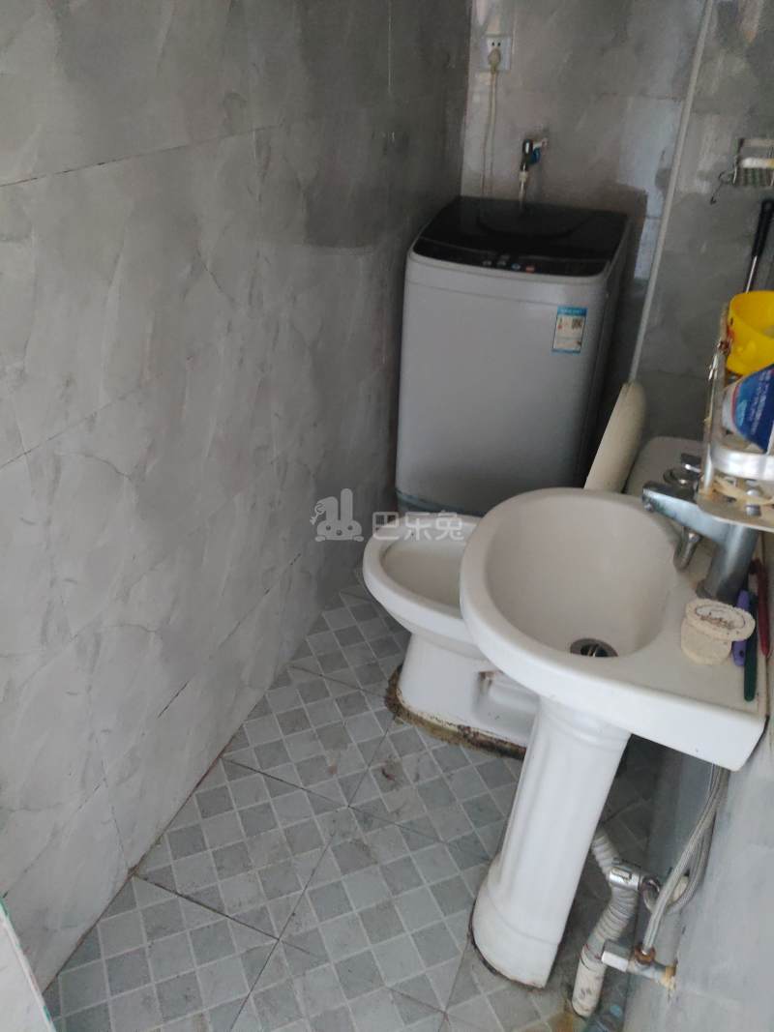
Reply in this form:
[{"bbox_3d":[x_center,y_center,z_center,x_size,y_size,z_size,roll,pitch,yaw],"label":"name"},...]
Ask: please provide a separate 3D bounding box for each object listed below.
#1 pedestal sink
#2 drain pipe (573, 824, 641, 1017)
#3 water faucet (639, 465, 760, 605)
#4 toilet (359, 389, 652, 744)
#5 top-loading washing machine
[{"bbox_3d":[0.269,0.396,1.181,0.357,0.790,0.376,14,35,18],"label":"pedestal sink"},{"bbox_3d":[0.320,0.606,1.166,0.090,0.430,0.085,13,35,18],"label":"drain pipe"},{"bbox_3d":[0.355,0.012,0.886,0.135,0.158,0.050,13,35,18],"label":"water faucet"},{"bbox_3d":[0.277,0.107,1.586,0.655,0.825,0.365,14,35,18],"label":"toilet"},{"bbox_3d":[0.346,-0.375,2.242,0.490,0.910,0.500,12,35,16],"label":"top-loading washing machine"}]

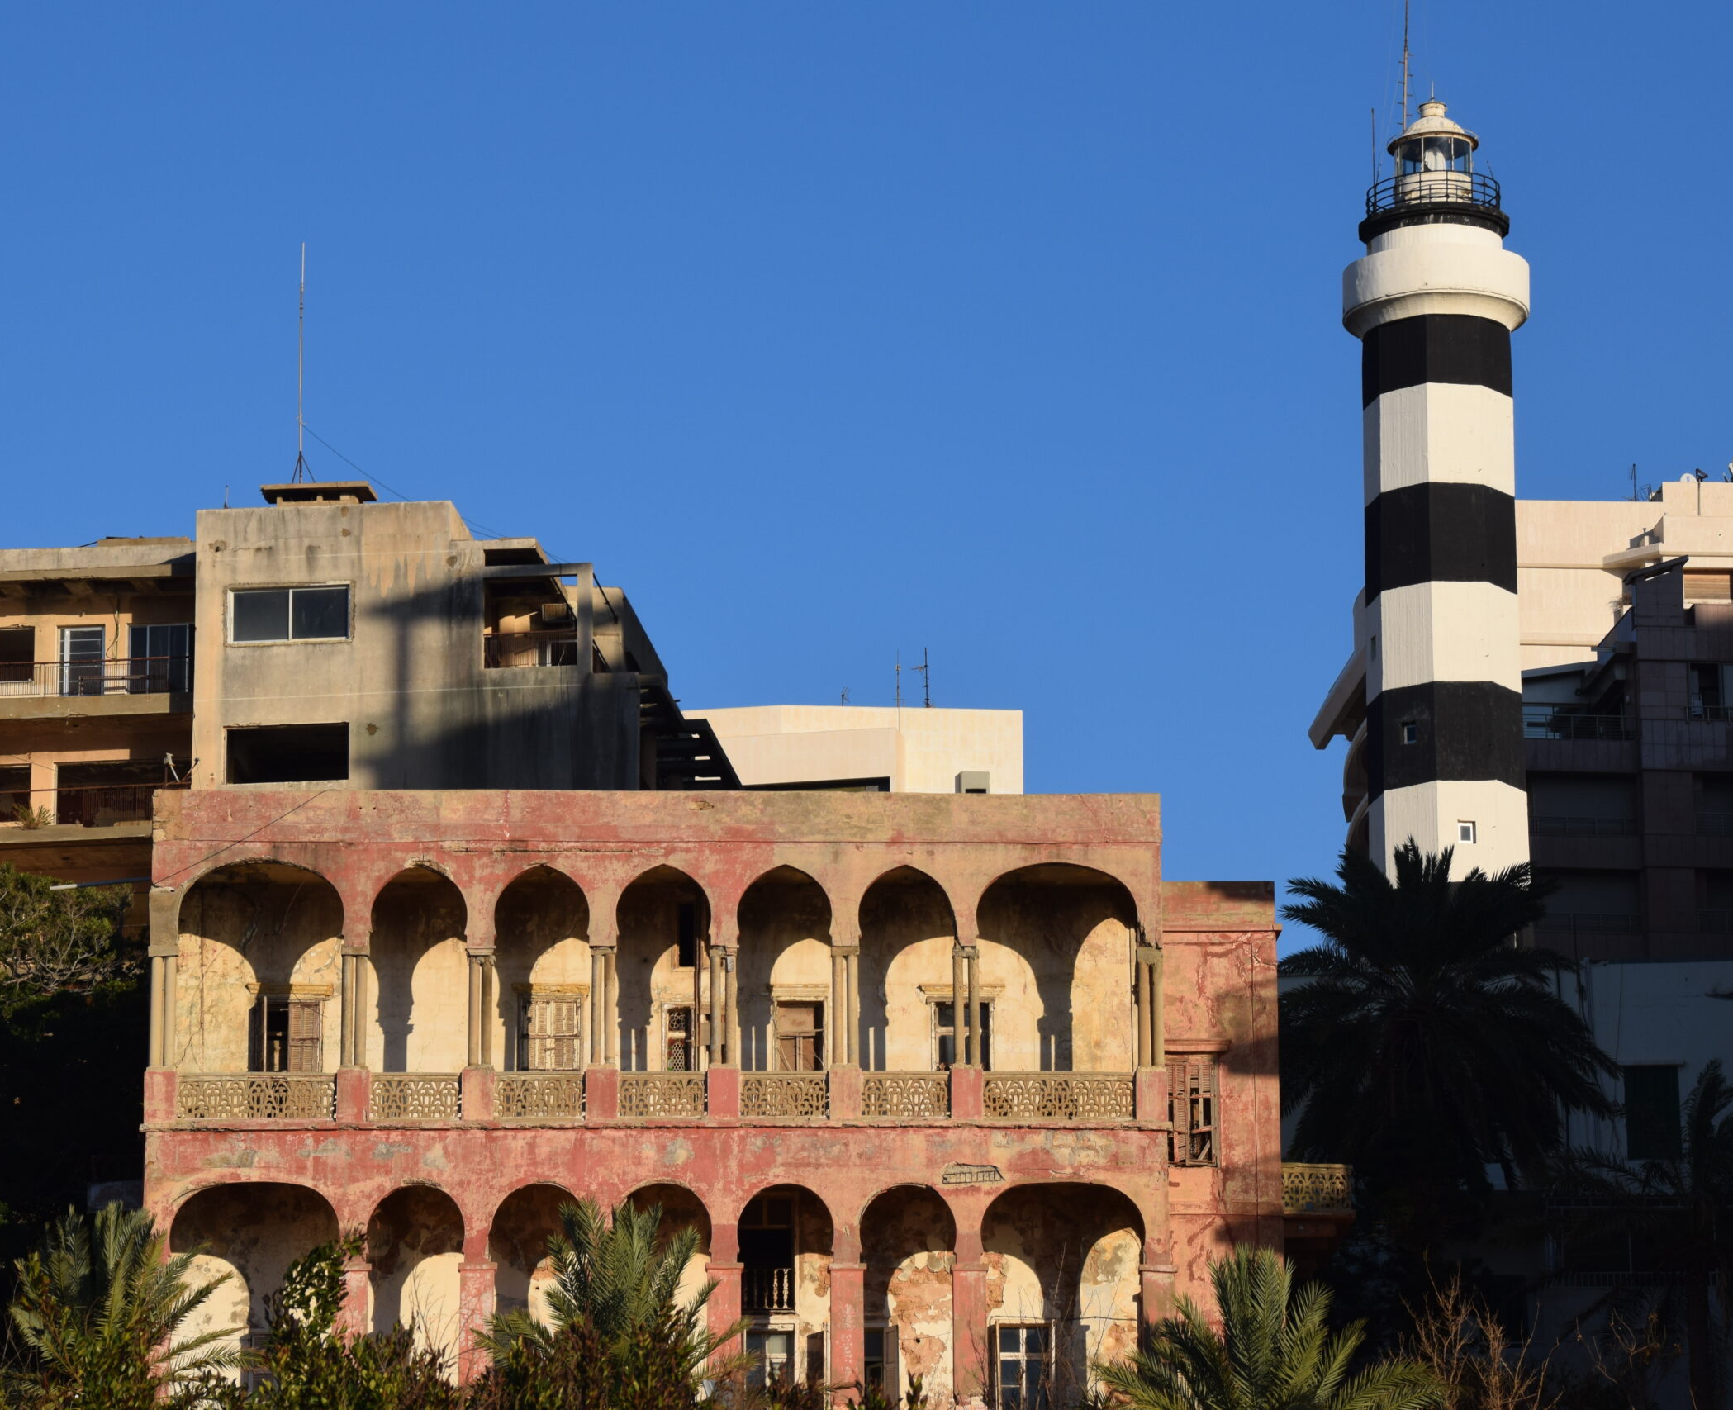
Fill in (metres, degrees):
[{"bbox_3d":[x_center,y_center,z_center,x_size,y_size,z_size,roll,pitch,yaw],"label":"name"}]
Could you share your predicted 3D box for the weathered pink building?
[{"bbox_3d":[-2.994,9.510,154.911,21.200,12.300,17.000,0,-13,-1],"label":"weathered pink building"}]

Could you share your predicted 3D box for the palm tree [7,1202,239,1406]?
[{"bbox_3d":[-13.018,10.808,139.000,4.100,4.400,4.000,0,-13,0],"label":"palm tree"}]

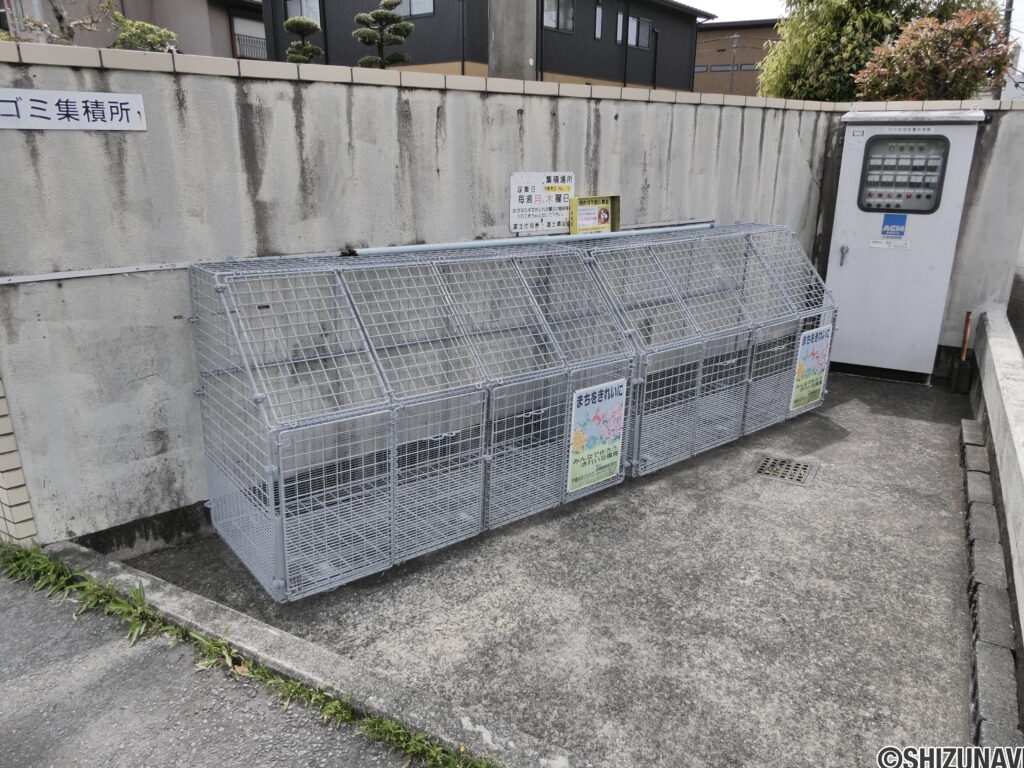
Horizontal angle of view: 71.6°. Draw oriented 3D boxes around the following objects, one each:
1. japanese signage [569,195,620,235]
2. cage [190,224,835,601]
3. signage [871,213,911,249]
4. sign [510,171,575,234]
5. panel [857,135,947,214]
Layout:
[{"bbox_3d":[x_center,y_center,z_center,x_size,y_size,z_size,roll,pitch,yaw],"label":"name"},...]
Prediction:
[{"bbox_3d":[0.463,-0.938,3.962,0.317,0.201,0.070,-13,22,-36],"label":"japanese signage"},{"bbox_3d":[0.397,-0.155,3.718,3.670,1.150,0.720,-14,22,-36],"label":"cage"},{"bbox_3d":[2.733,-1.093,5.100,0.256,0.236,0.010,8,20,24],"label":"signage"},{"bbox_3d":[0.172,-0.958,3.759,0.442,0.317,0.015,-13,22,-36],"label":"sign"},{"bbox_3d":[2.740,-1.465,4.981,0.502,0.528,0.050,8,20,24],"label":"panel"}]

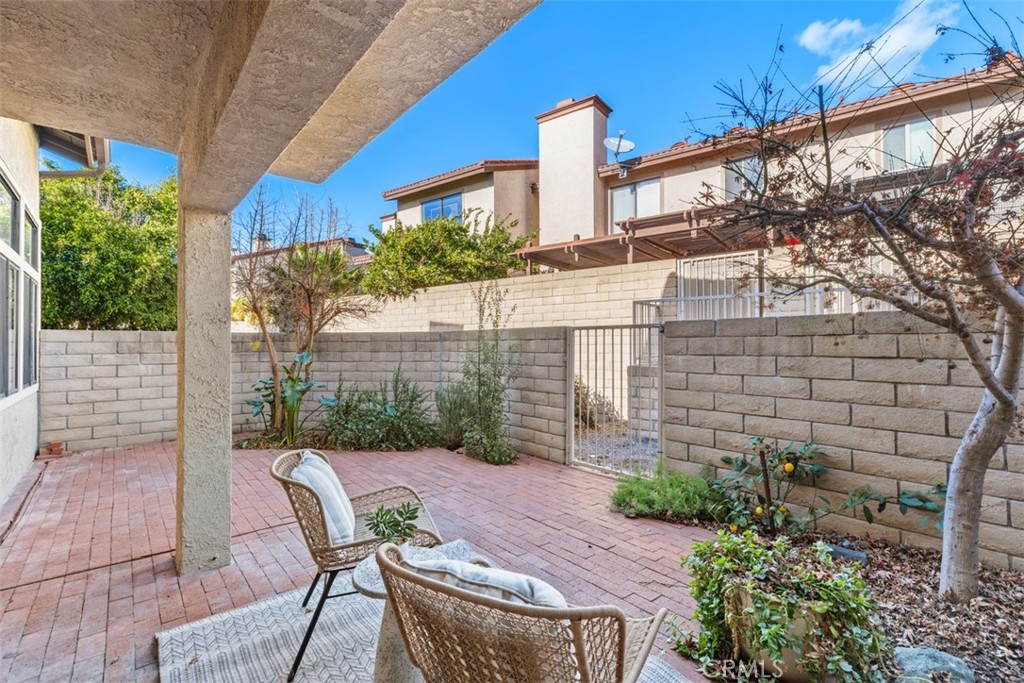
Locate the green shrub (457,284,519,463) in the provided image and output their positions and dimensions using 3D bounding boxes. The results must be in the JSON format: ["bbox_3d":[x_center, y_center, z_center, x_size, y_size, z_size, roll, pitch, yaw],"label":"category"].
[{"bbox_3d":[-0.274,0.349,5.300,0.660,2.020,0.600,0,0,0],"label":"green shrub"}]

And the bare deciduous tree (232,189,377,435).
[{"bbox_3d":[-3.067,-0.435,6.600,2.050,3.450,1.750,0,0,0],"label":"bare deciduous tree"}]

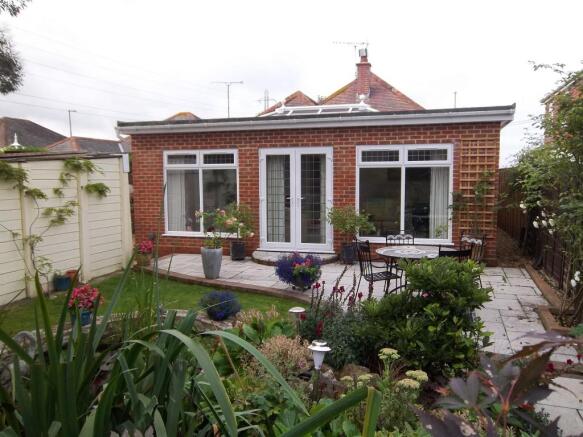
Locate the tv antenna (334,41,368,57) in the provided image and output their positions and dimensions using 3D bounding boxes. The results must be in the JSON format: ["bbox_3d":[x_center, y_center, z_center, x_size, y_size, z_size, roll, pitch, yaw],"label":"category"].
[{"bbox_3d":[2.040,-5.860,16.300,1.220,0.500,0.400,0,4,-3],"label":"tv antenna"}]

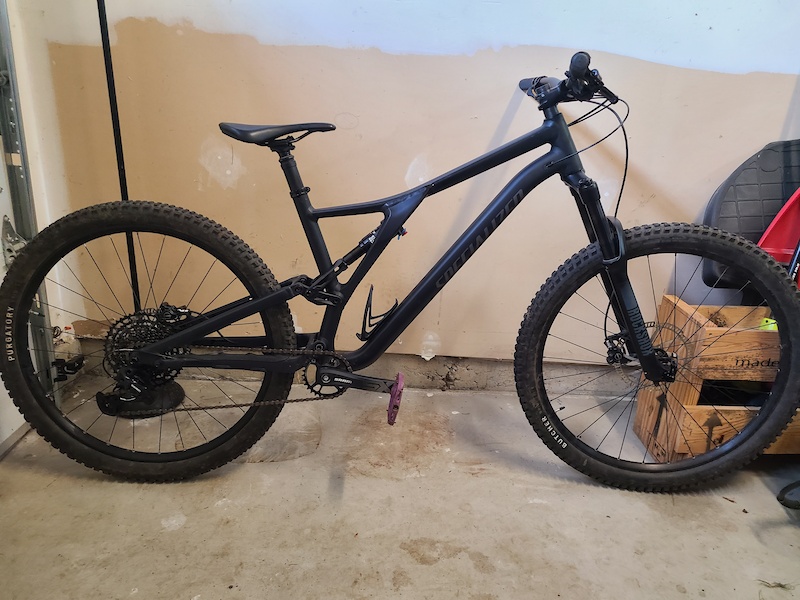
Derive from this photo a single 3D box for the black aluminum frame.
[{"bbox_3d":[-0.025,-0.123,1.449,1.245,0.666,0.167,2,13,-2],"label":"black aluminum frame"}]

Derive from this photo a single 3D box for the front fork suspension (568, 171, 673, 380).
[{"bbox_3d":[0.544,-0.063,1.475,0.127,0.568,0.186,-16,14,12],"label":"front fork suspension"}]

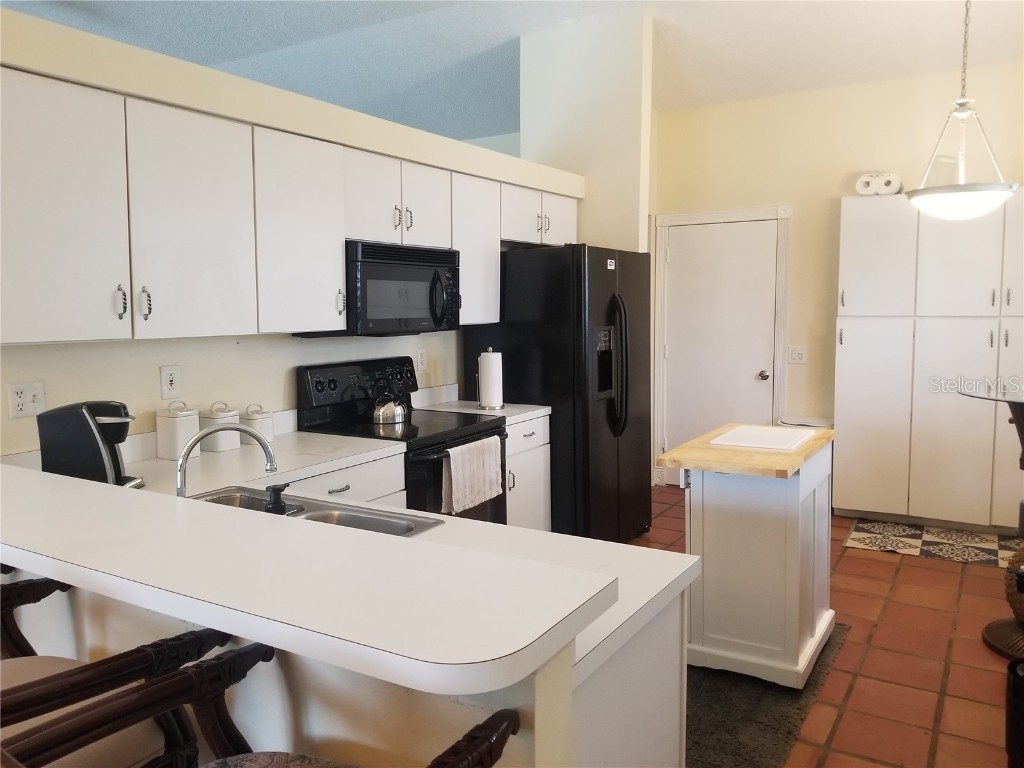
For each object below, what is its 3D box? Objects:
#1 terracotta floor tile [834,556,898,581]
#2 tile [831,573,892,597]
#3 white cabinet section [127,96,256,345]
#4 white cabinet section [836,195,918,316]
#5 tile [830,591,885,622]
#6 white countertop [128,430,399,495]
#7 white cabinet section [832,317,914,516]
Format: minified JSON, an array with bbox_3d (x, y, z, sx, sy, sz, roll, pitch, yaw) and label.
[{"bbox_3d":[1.942,1.017,4.213,0.274,0.015,0.294,3,7,32],"label":"terracotta floor tile"},{"bbox_3d":[1.783,1.044,3.965,0.274,0.015,0.273,3,7,32],"label":"tile"},{"bbox_3d":[-1.228,-0.556,2.753,0.330,0.766,0.489,3,7,33],"label":"white cabinet section"},{"bbox_3d":[2.452,-0.837,5.098,0.455,0.768,0.360,3,7,33],"label":"white cabinet section"},{"bbox_3d":[1.621,1.072,3.713,0.274,0.015,0.305,3,7,32],"label":"tile"},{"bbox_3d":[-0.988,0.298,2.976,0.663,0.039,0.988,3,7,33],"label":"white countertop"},{"bbox_3d":[2.466,0.189,5.195,0.456,1.286,0.360,3,7,33],"label":"white cabinet section"}]

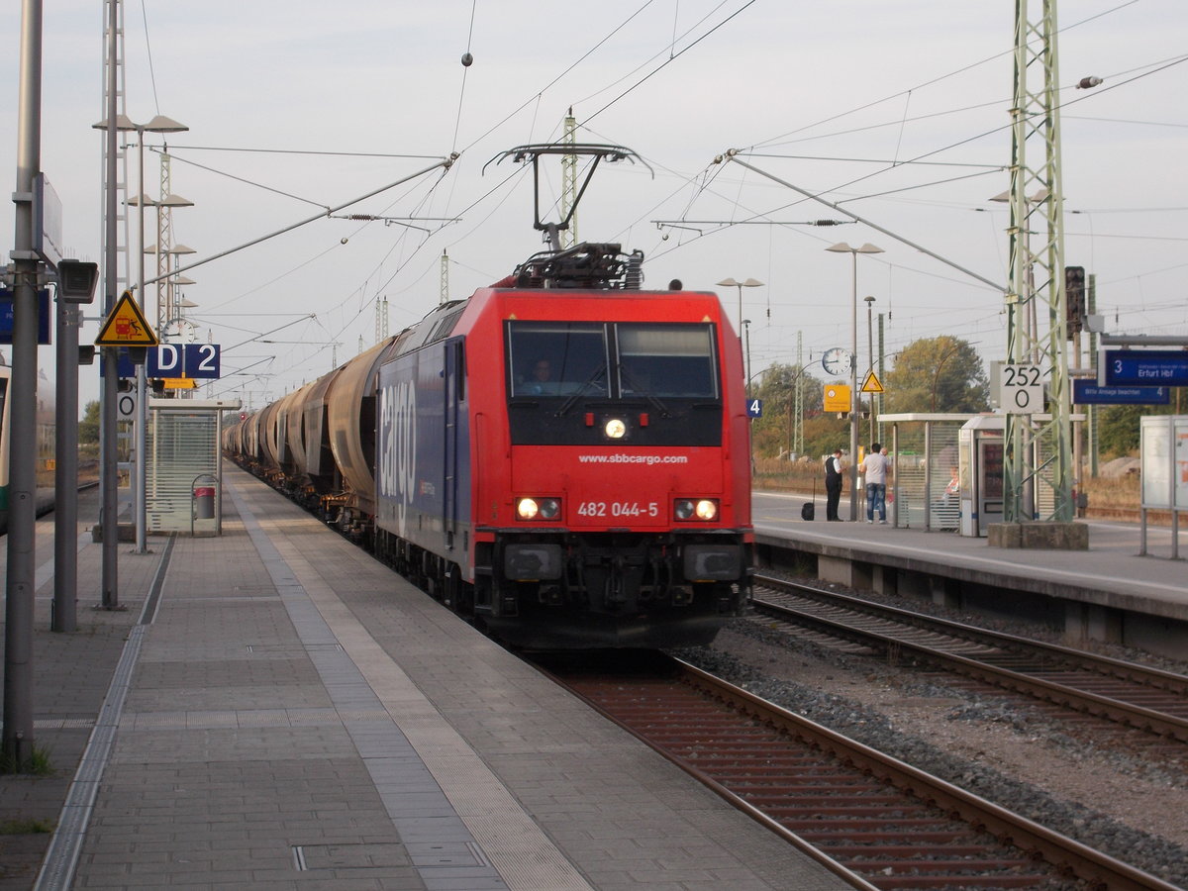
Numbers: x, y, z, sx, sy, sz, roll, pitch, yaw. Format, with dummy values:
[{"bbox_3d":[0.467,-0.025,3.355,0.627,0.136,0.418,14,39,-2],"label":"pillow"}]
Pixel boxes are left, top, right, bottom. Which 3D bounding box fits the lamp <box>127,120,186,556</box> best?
[{"bbox_3d":[-6.640,-1.644,43.300,1.400,6.380,0.550,0,0,-8],"label":"lamp"}]

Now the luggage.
[{"bbox_3d":[4.970,1.248,68.300,0.320,0.980,0.360,0,0,4],"label":"luggage"}]

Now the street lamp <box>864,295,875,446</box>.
[{"bbox_3d":[12.060,-2.280,128.000,0.500,8.350,0.500,0,0,-8],"label":"street lamp"}]

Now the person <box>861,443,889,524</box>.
[{"bbox_3d":[6.298,0.846,66.000,0.580,1.790,0.380,0,0,12],"label":"person"}]

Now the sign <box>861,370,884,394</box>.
[{"bbox_3d":[6.425,-1.446,67.920,0.560,0.485,0.040,0,0,-7],"label":"sign"}]

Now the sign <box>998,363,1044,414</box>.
[{"bbox_3d":[7.227,-0.947,49.820,0.755,0.822,0.040,0,0,-7],"label":"sign"}]

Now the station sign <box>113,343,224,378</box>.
[{"bbox_3d":[-6.355,-1.233,43.250,1.720,0.510,0.110,0,0,-8],"label":"station sign"}]

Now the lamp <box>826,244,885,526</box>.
[{"bbox_3d":[6.004,-1.458,68.000,1.410,6.400,0.550,0,0,-8],"label":"lamp"}]

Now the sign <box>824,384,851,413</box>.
[{"bbox_3d":[5.588,-1.070,67.720,0.635,0.617,0.050,0,0,-7],"label":"sign"}]

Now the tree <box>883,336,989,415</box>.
[{"bbox_3d":[22.600,-2.850,195.000,7.000,8.900,7.000,0,0,7],"label":"tree"}]

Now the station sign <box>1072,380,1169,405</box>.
[{"bbox_3d":[9.522,-0.964,53.419,1.790,0.445,0.240,0,0,-7],"label":"station sign"}]

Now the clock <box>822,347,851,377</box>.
[{"bbox_3d":[5.568,-1.914,67.720,0.630,0.630,0.180,0,0,-7],"label":"clock"}]

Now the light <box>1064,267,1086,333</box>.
[{"bbox_3d":[14.021,-4.212,86.099,0.570,2.000,0.420,0,0,-7],"label":"light"}]

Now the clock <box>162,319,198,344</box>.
[{"bbox_3d":[-8.134,-2.168,57.900,0.640,0.640,0.170,0,0,-8],"label":"clock"}]

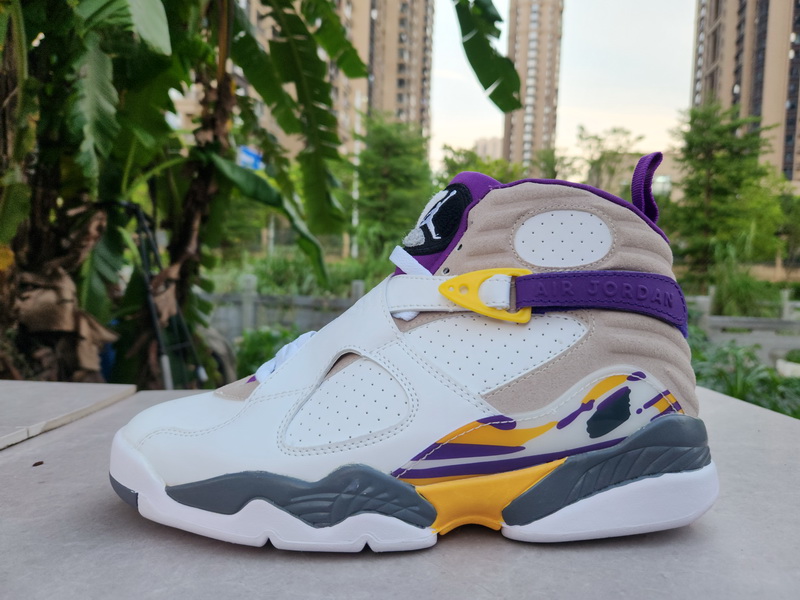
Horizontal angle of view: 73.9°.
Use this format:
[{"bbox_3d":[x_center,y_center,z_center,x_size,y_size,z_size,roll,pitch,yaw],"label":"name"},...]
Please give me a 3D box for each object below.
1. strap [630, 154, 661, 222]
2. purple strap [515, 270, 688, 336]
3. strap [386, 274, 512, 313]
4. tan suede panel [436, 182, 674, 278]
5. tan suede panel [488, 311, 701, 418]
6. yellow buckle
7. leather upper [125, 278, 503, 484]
[{"bbox_3d":[0.126,-0.057,0.272,0.017,0.036,0.022,1,3,0],"label":"strap"},{"bbox_3d":[0.098,0.002,0.263,0.094,0.032,0.059,1,3,0],"label":"purple strap"},{"bbox_3d":[0.022,-0.003,0.246,0.056,0.017,0.024,1,3,10],"label":"strap"},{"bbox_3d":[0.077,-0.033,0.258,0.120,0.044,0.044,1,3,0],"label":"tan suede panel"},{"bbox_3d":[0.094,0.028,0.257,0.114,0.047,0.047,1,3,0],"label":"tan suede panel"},{"bbox_3d":[0.038,-0.002,0.239,0.041,0.024,0.010,1,3,8],"label":"yellow buckle"},{"bbox_3d":[-0.045,0.033,0.267,0.181,0.087,0.090,1,3,0],"label":"leather upper"}]

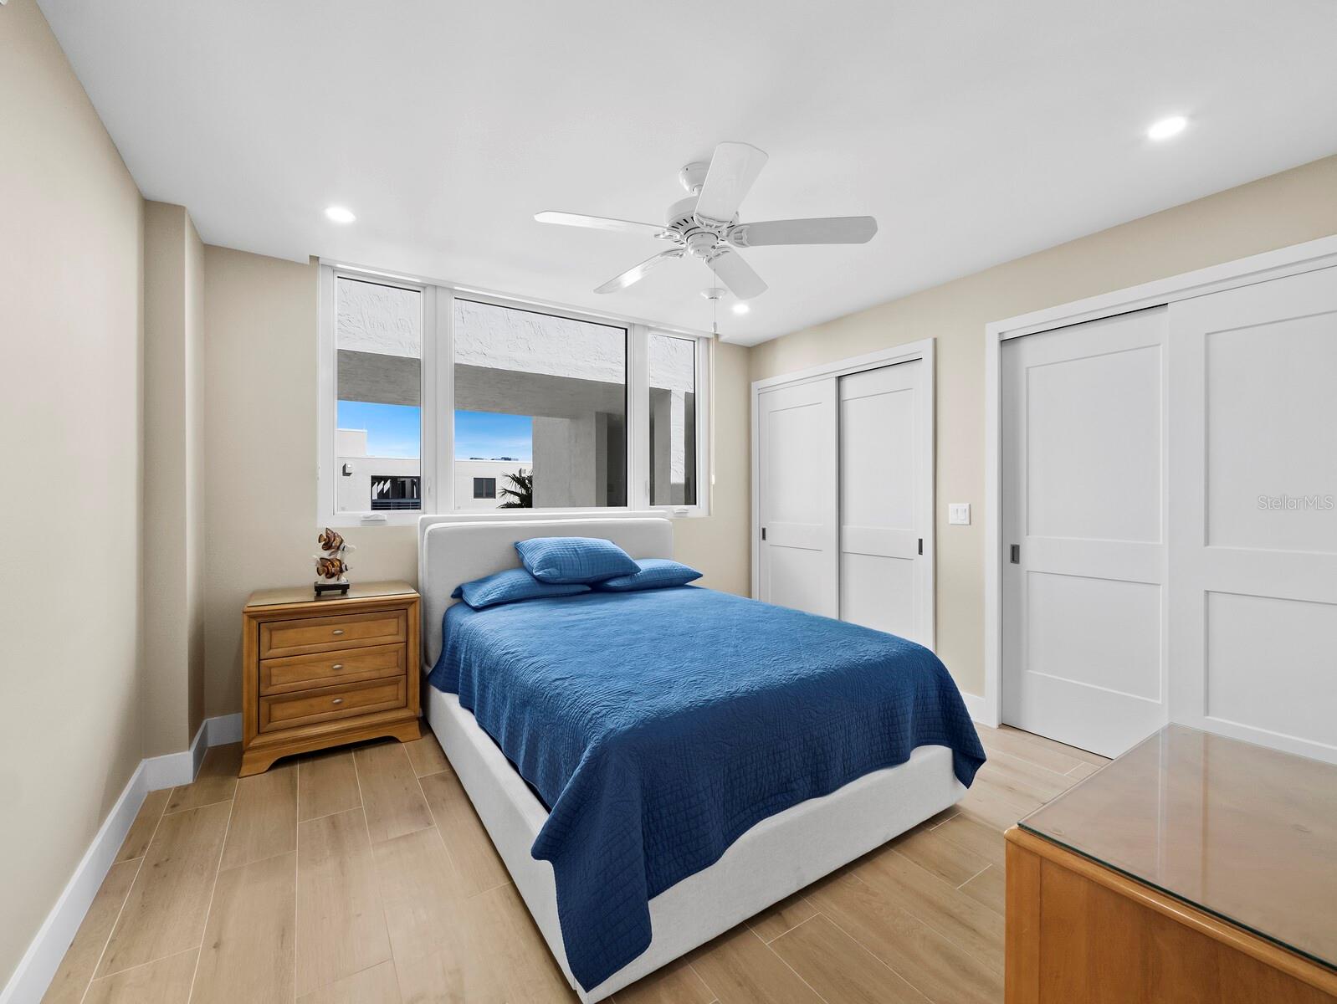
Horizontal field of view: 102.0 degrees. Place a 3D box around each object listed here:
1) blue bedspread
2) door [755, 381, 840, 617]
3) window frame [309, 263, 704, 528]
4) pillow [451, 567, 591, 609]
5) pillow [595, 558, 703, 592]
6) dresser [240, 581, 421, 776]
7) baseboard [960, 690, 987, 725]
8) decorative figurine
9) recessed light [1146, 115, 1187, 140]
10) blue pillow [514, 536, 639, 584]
[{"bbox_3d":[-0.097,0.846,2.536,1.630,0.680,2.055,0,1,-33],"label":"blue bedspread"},{"bbox_3d":[0.960,0.148,4.057,0.038,2.025,0.770,0,1,-34],"label":"door"},{"bbox_3d":[-0.762,-0.563,3.519,2.545,1.372,0.090,0,1,-32],"label":"window frame"},{"bbox_3d":[-0.789,0.459,2.974,0.730,0.175,0.380,0,1,-33],"label":"pillow"},{"bbox_3d":[-0.135,0.455,3.398,0.730,0.175,0.380,0,1,-33],"label":"pillow"},{"bbox_3d":[-1.648,0.816,2.694,0.721,0.736,0.418,0,1,-31],"label":"dresser"},{"bbox_3d":[1.612,1.112,2.977,0.016,0.138,0.265,0,1,-34],"label":"baseboard"},{"bbox_3d":[-1.639,0.288,2.655,0.180,0.328,0.075,0,1,-31],"label":"decorative figurine"},{"bbox_3d":[1.624,-1.215,1.760,0.110,0.025,0.110,0,1,-34],"label":"recessed light"},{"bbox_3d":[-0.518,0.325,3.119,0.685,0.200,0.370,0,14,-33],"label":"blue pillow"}]

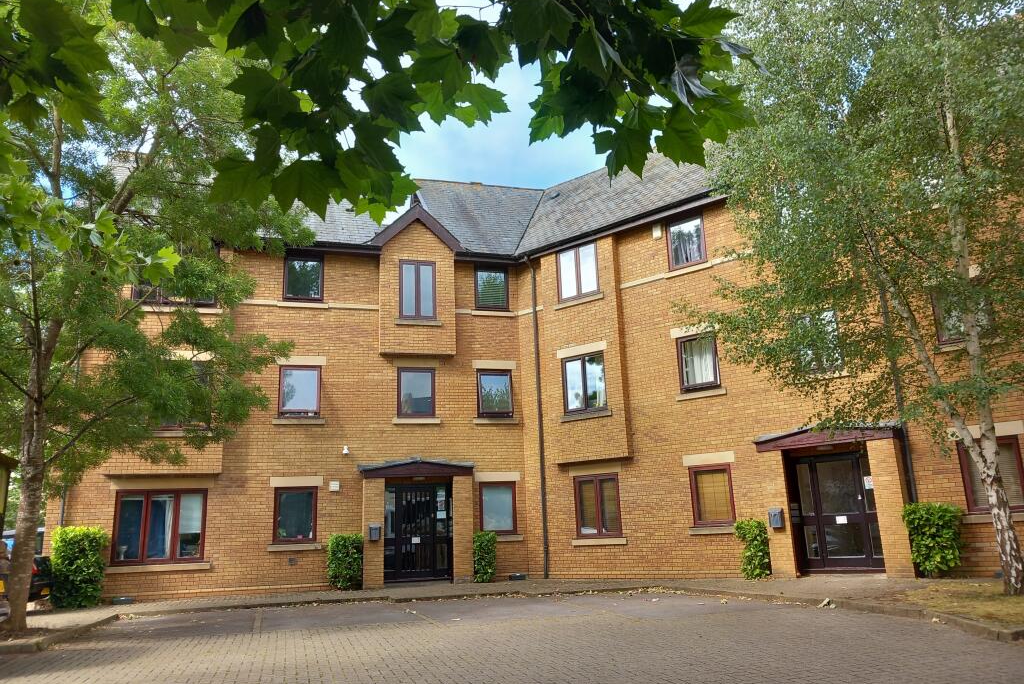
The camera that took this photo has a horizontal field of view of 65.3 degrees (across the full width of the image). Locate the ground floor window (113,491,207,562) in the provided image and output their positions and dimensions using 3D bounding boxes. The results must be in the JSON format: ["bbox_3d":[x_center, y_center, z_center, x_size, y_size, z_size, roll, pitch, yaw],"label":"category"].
[{"bbox_3d":[-7.275,3.819,16.552,1.770,1.486,0.110,2,-14,-17],"label":"ground floor window"}]

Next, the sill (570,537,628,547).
[{"bbox_3d":[1.907,4.283,17.112,1.380,0.136,0.160,-13,-18,38],"label":"sill"}]

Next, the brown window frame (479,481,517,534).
[{"bbox_3d":[-0.314,3.835,18.408,0.859,1.179,0.120,2,-15,-14],"label":"brown window frame"}]

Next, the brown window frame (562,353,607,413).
[{"bbox_3d":[1.640,0.938,17.908,1.131,1.327,0.120,-13,-18,36],"label":"brown window frame"}]

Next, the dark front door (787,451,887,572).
[{"bbox_3d":[5.808,3.004,14.105,1.460,2.060,0.130,-13,-18,38],"label":"dark front door"}]

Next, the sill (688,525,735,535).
[{"bbox_3d":[3.976,3.655,15.481,1.090,0.136,0.160,-13,-18,38],"label":"sill"}]

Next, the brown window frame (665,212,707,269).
[{"bbox_3d":[3.756,-2.168,17.219,0.905,1.145,0.110,-13,-17,39],"label":"brown window frame"}]

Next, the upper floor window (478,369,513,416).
[{"bbox_3d":[-0.403,1.237,19.071,0.875,1.170,0.140,2,-15,-15],"label":"upper floor window"}]

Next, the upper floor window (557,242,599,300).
[{"bbox_3d":[1.542,-1.649,18.729,1.185,1.295,0.110,-13,-17,39],"label":"upper floor window"}]

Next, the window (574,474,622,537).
[{"bbox_3d":[1.886,3.555,17.326,1.180,1.325,0.110,-13,-18,38],"label":"window"}]

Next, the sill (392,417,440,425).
[{"bbox_3d":[-2.199,1.845,18.415,1.095,0.135,0.160,2,-15,-15],"label":"sill"}]

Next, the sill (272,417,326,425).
[{"bbox_3d":[-4.725,1.782,17.748,1.118,0.118,0.150,2,-15,-14],"label":"sill"}]

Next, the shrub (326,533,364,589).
[{"bbox_3d":[-3.531,4.660,16.962,0.770,1.140,0.580,2,-15,-15],"label":"shrub"}]

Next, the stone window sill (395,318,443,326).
[{"bbox_3d":[-2.199,-0.441,18.868,1.100,0.137,0.180,2,-14,-17],"label":"stone window sill"}]

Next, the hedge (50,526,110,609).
[{"bbox_3d":[-8.505,4.412,15.633,0.880,1.550,0.600,2,-15,-14],"label":"hedge"}]

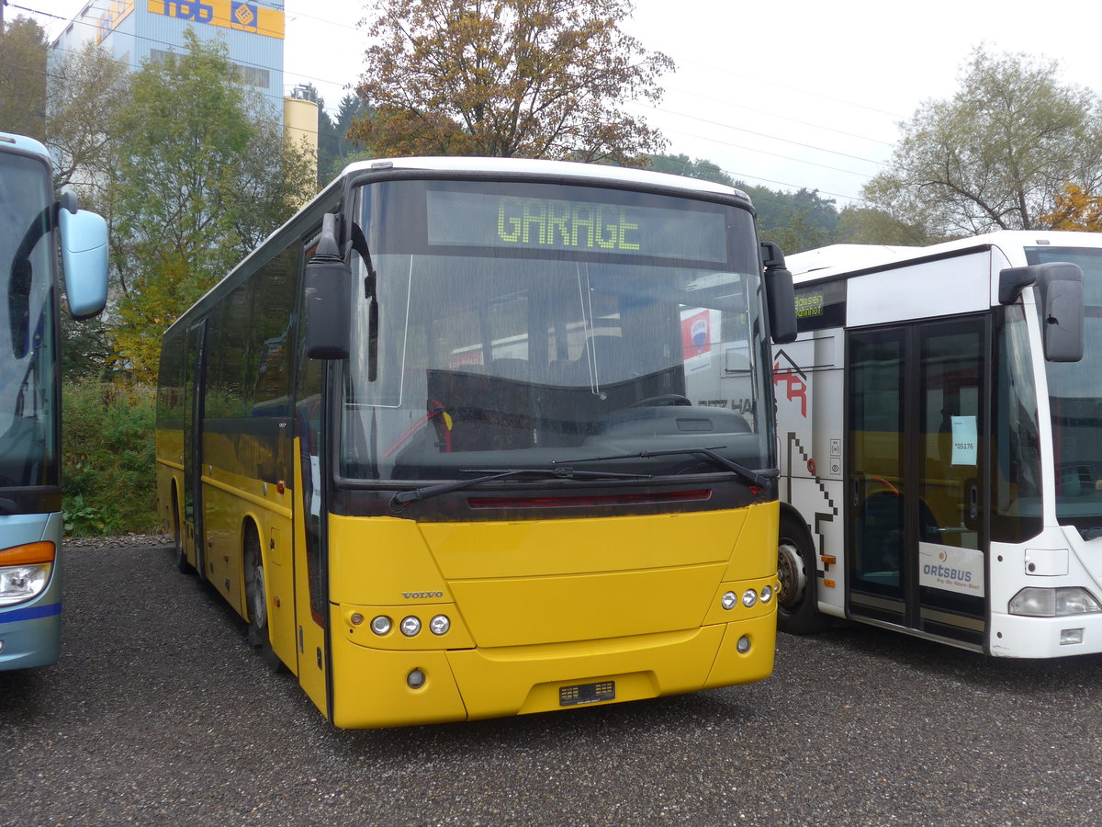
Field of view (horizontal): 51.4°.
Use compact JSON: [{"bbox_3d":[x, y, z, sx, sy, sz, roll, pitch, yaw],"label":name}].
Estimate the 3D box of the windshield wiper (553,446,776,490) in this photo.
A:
[{"bbox_3d":[0.606,0.287,5.939,1.290,0.230,0.160,0,0,-23],"label":"windshield wiper"}]

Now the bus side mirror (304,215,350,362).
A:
[{"bbox_3d":[-1.036,-0.590,5.351,0.200,0.680,0.180,0,0,-23],"label":"bus side mirror"}]

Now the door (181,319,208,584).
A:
[{"bbox_3d":[-3.548,0.364,11.469,0.160,2.420,1.600,0,0,-23],"label":"door"}]

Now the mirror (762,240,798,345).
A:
[{"bbox_3d":[1.307,-0.682,6.524,0.190,0.590,0.170,0,0,-23],"label":"mirror"}]

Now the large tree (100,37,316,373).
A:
[{"bbox_3d":[-6.850,-3.000,23.000,4.200,9.300,4.200,-1,0,0],"label":"large tree"}]

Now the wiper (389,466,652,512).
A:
[{"bbox_3d":[-0.114,0.353,5.602,1.330,0.200,0.160,0,0,-23],"label":"wiper"}]

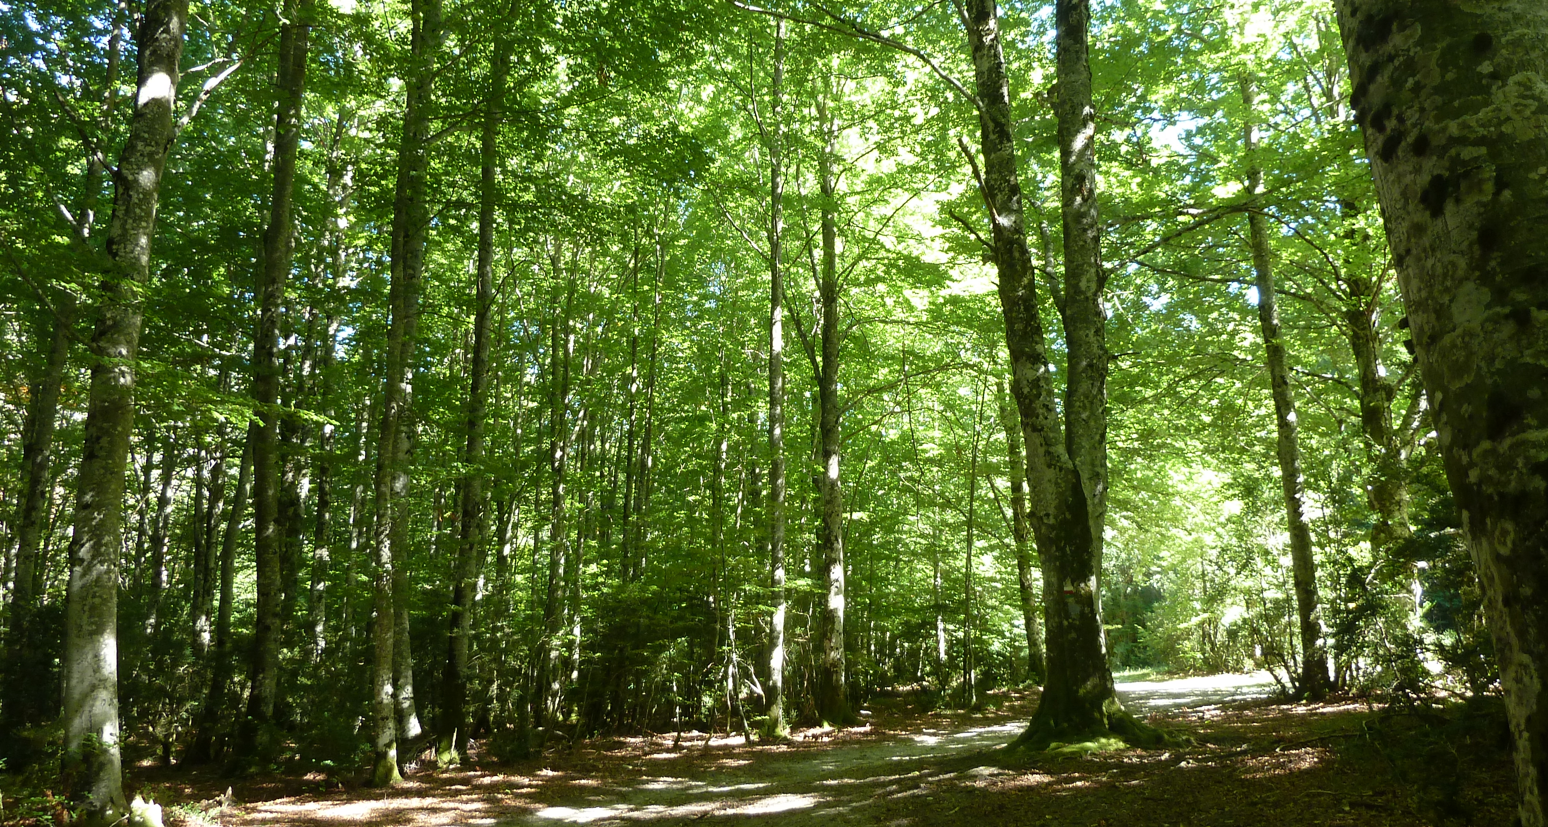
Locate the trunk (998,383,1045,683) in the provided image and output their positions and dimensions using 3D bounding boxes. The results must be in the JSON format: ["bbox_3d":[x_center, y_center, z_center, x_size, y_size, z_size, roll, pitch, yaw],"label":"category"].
[{"bbox_3d":[4.287,2.011,19.533,0.340,5.290,0.320,-5,-9,-1],"label":"trunk"}]

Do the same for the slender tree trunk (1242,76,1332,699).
[{"bbox_3d":[7.865,-0.597,17.533,0.460,9.830,0.440,-2,-9,0],"label":"slender tree trunk"}]

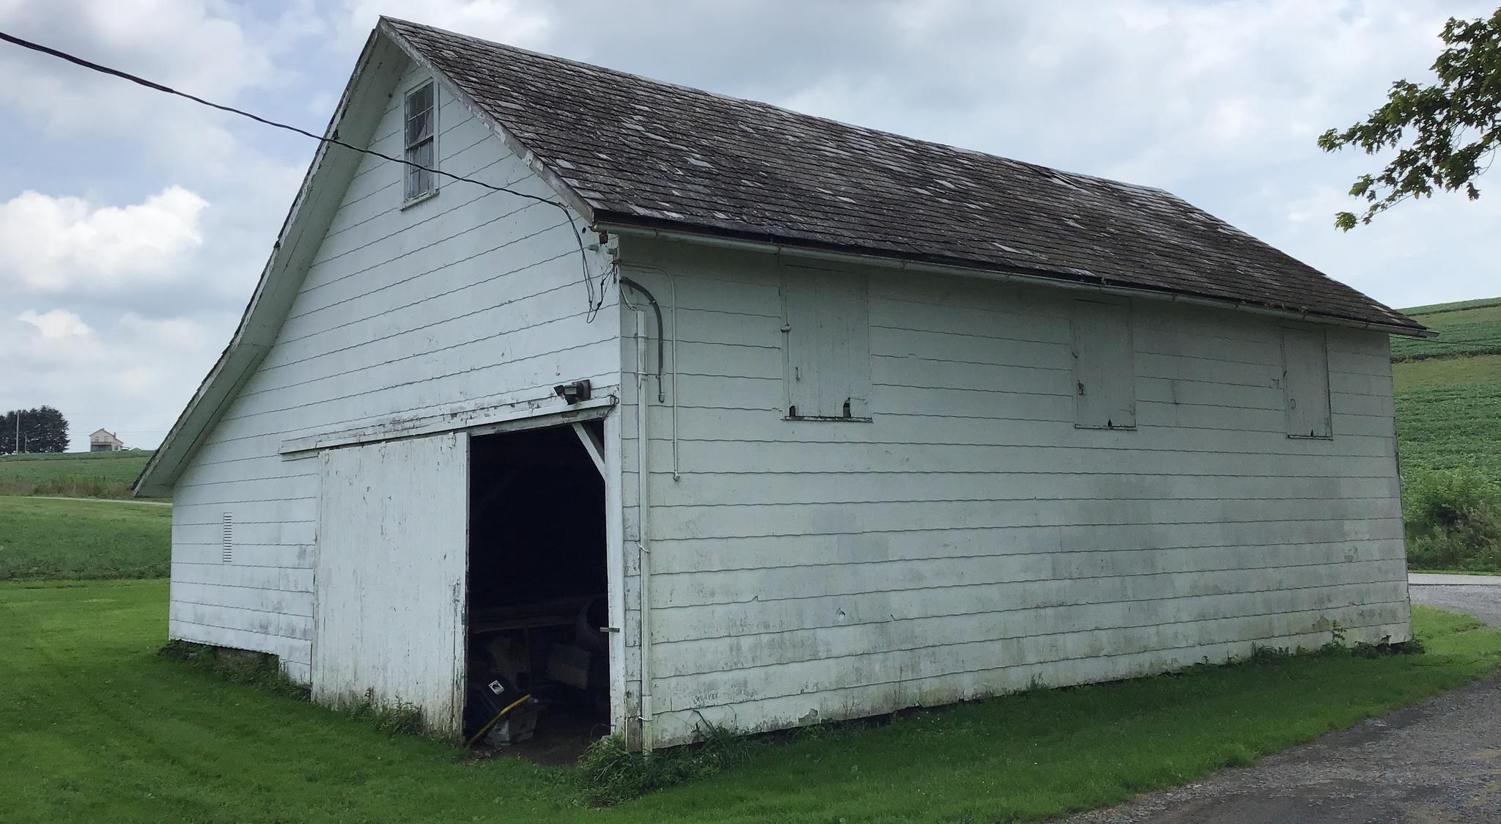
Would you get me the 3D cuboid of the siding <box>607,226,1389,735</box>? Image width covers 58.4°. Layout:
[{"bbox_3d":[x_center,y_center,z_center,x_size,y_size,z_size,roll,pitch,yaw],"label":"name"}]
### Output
[{"bbox_3d":[3.857,0.799,14.431,12.290,4.120,0.200,2,-6,-37],"label":"siding"}]

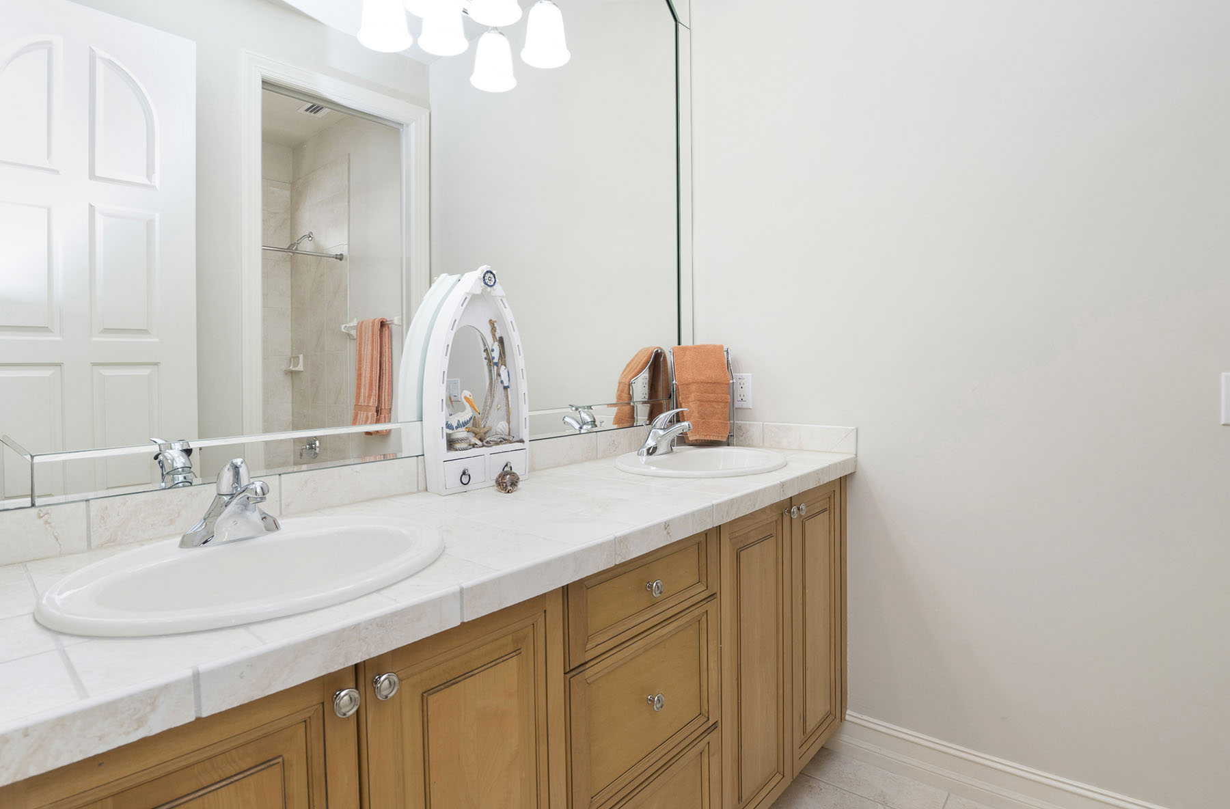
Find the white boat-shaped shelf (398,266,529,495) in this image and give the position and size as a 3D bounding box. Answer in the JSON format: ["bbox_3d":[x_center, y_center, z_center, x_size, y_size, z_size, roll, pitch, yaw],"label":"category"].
[{"bbox_3d":[-0.303,-0.062,1.053,0.086,0.478,0.207,1,3,45],"label":"white boat-shaped shelf"}]

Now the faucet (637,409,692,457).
[{"bbox_3d":[0.148,0.076,1.325,0.152,0.130,0.152,1,3,45],"label":"faucet"}]

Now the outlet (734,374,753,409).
[{"bbox_3d":[0.422,-0.043,1.586,0.071,0.115,0.010,1,3,45],"label":"outlet"}]

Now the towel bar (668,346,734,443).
[{"bbox_3d":[0.284,-0.026,1.560,0.200,0.325,0.120,-1,2,0],"label":"towel bar"}]

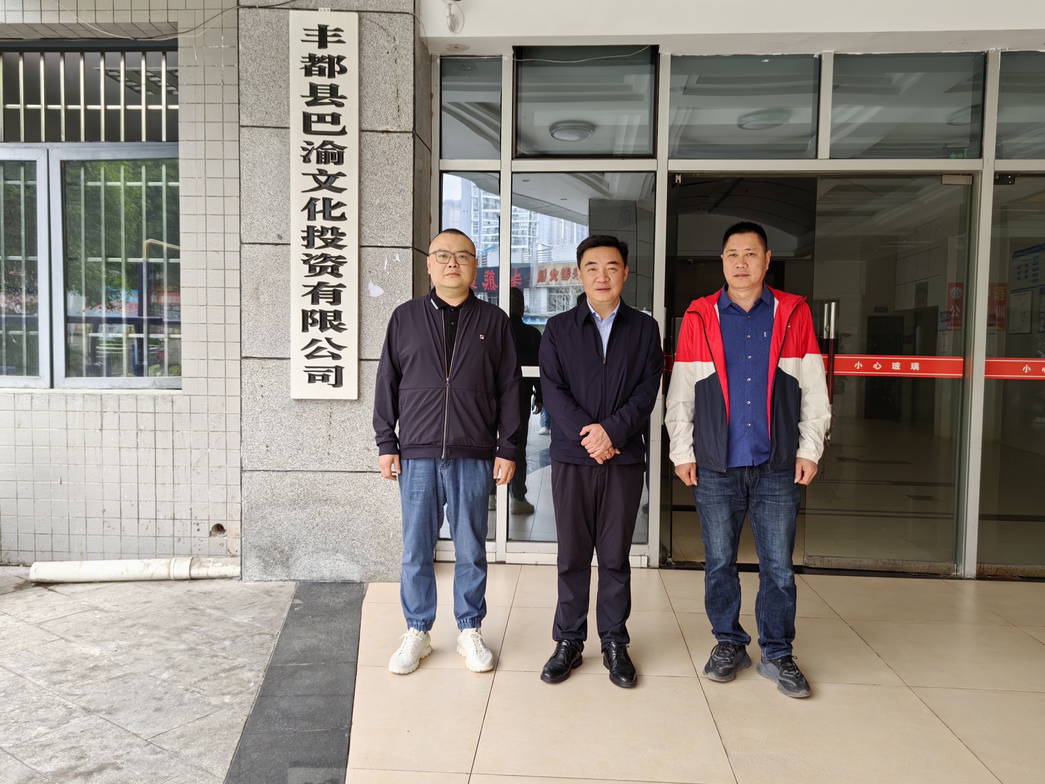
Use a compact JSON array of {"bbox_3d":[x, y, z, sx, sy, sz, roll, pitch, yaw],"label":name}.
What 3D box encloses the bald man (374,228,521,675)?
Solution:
[{"bbox_3d":[-0.308,0.221,3.315,0.589,1.755,0.350,1,3,-3],"label":"bald man"}]

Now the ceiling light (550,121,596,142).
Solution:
[{"bbox_3d":[0.411,-2.137,6.678,0.380,0.110,0.380,1,3,4],"label":"ceiling light"}]

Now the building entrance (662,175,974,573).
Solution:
[{"bbox_3d":[1.685,-0.088,4.674,1.726,2.267,0.160,1,3,4],"label":"building entrance"}]

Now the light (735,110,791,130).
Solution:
[{"bbox_3d":[1.831,-2.061,6.187,0.400,0.120,0.400,1,3,4],"label":"light"}]

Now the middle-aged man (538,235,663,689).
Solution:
[{"bbox_3d":[0.306,0.248,3.246,0.487,1.725,0.350,1,3,3],"label":"middle-aged man"}]

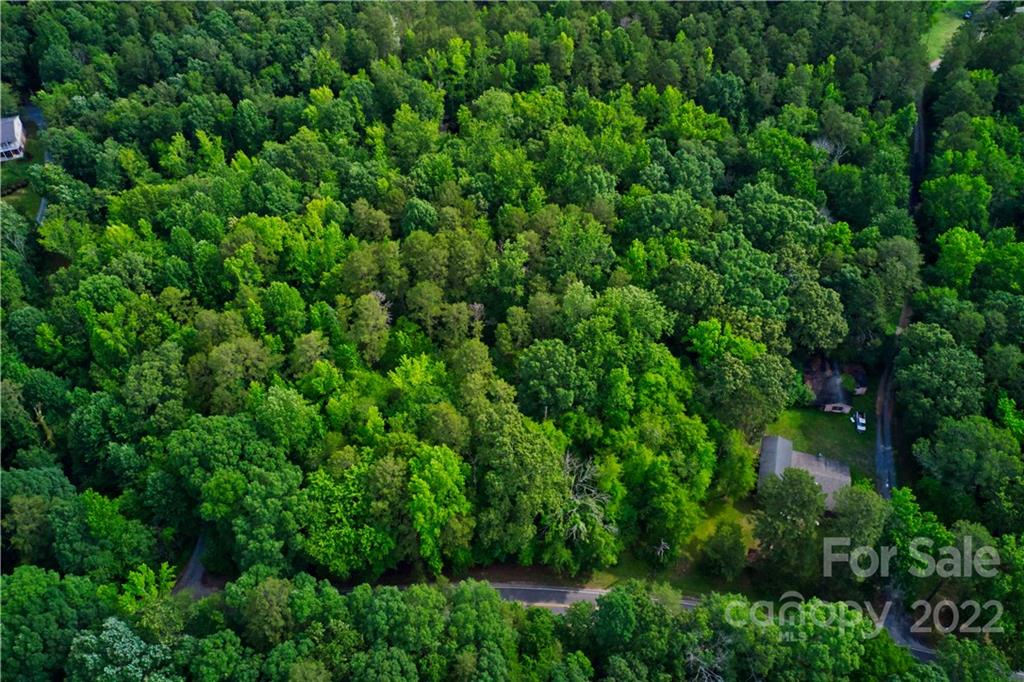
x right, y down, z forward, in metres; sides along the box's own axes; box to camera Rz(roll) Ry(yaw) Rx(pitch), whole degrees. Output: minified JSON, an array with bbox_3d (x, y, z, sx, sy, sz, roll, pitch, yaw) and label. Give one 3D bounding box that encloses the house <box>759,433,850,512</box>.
[{"bbox_3d":[57.528,26.279,156.892,17.000,5.000,14.600,11,45,11],"label":"house"}]

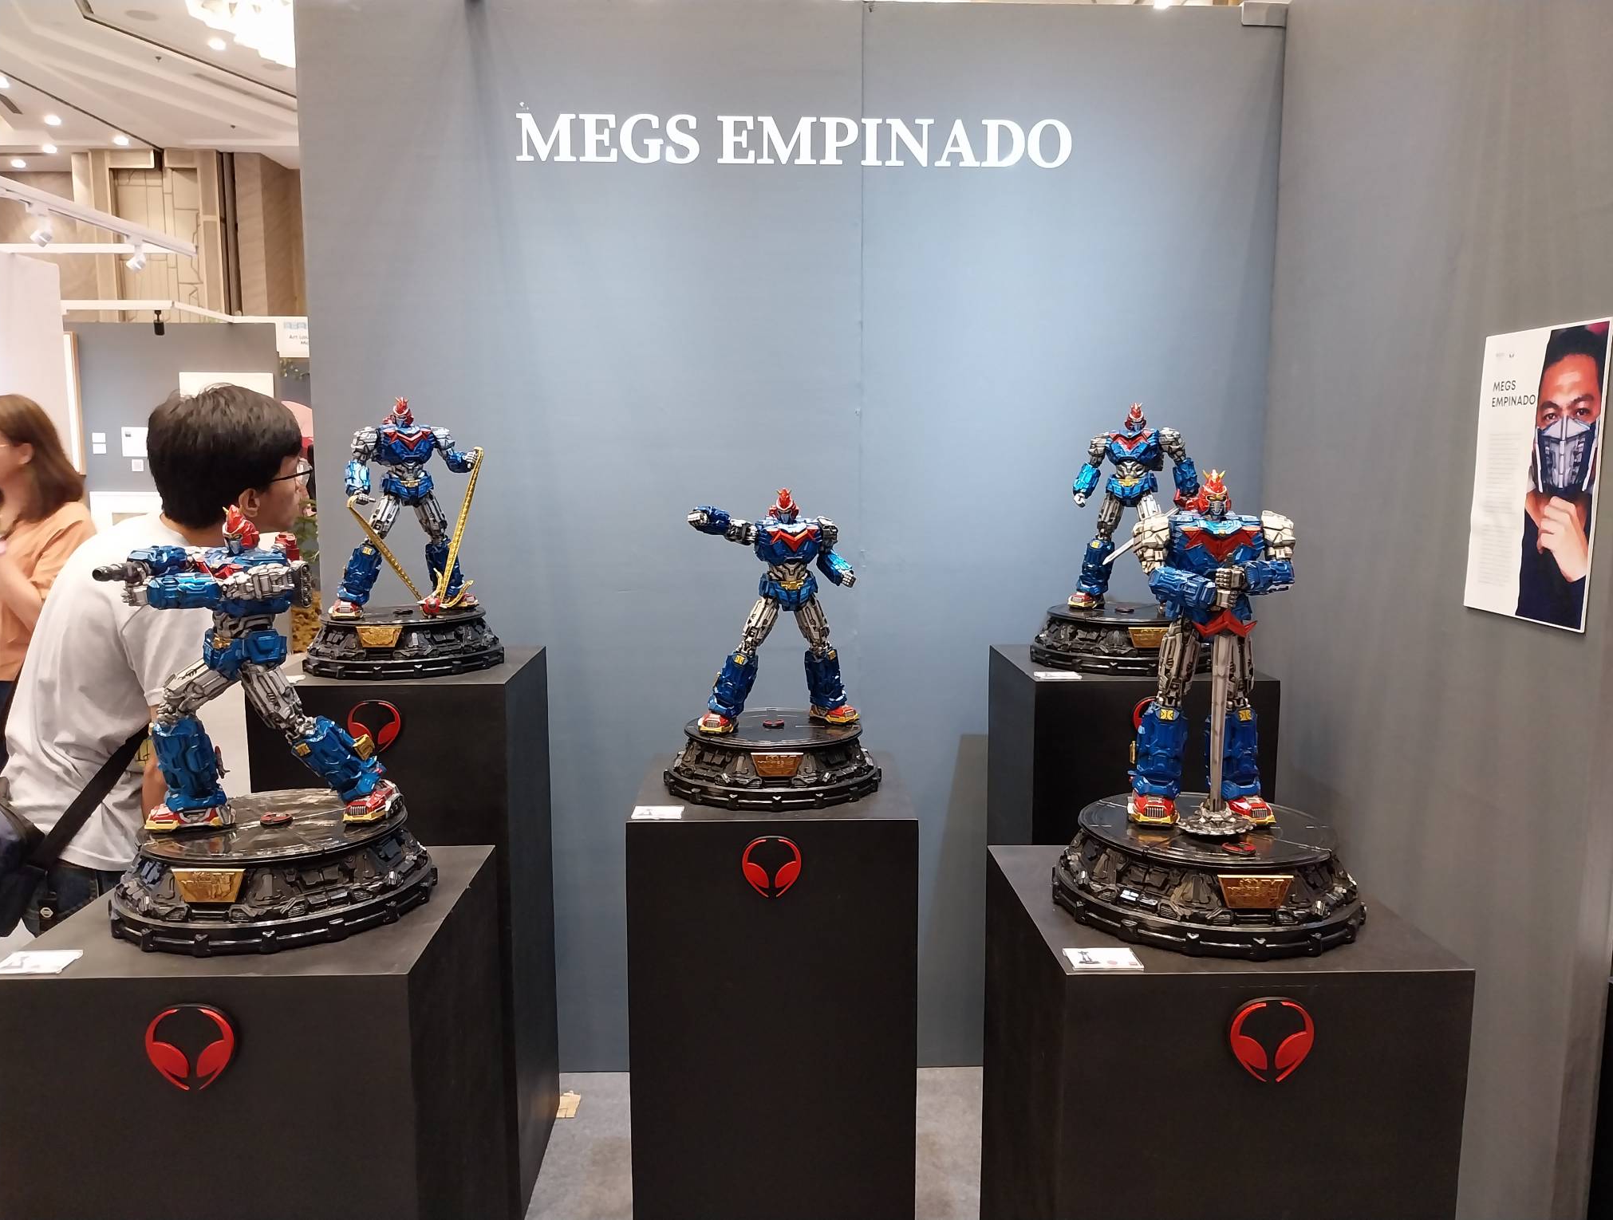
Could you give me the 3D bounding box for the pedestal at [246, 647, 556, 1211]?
[{"bbox_3d":[-0.778,0.633,2.470,0.455,1.058,0.450,0,7,-2],"label":"pedestal"}]

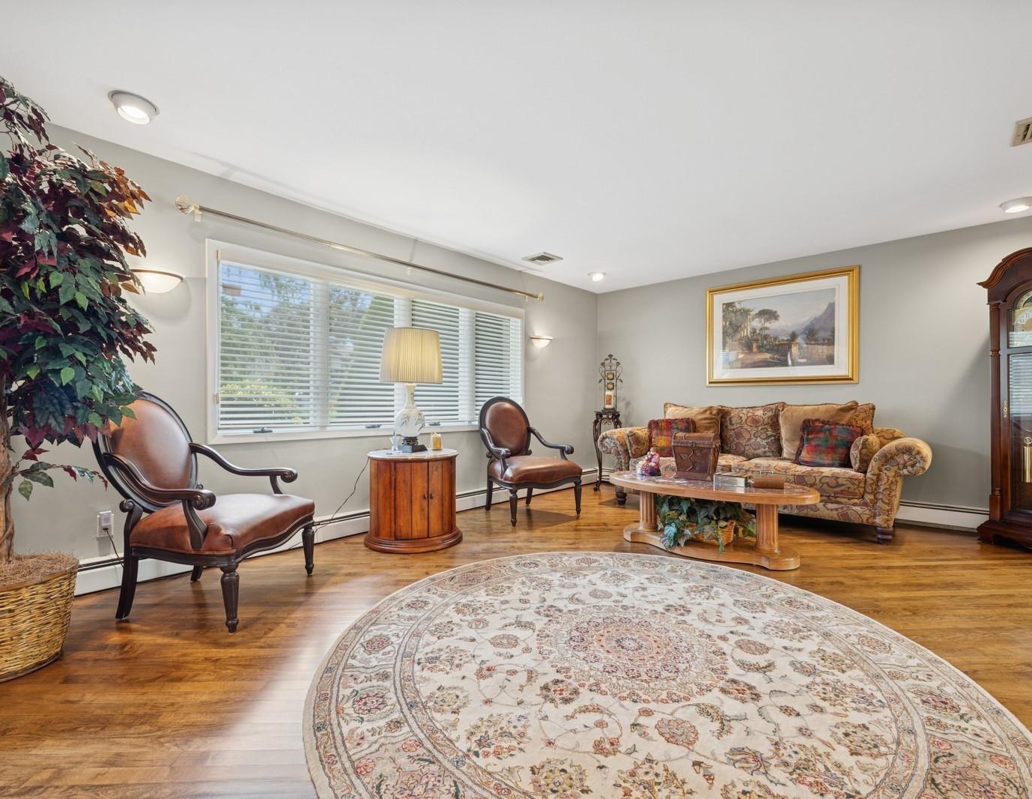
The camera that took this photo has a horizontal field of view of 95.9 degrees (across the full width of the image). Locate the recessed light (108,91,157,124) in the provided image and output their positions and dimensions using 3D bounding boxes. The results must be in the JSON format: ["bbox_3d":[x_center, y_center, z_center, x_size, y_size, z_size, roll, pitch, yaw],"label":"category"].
[{"bbox_3d":[-1.798,-1.363,2.195,0.185,0.057,0.185,0,0,43],"label":"recessed light"}]

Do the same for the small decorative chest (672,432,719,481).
[{"bbox_3d":[1.365,0.418,3.519,0.280,0.339,0.260,0,0,34],"label":"small decorative chest"}]

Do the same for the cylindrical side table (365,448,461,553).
[{"bbox_3d":[-0.754,0.711,3.469,0.705,0.655,0.705,0,0,-32],"label":"cylindrical side table"}]

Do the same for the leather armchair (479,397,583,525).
[{"bbox_3d":[0.084,0.505,4.263,0.739,1.050,0.788,0,0,-34],"label":"leather armchair"}]

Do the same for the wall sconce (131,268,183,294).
[{"bbox_3d":[-2.061,-0.660,2.649,0.140,0.115,0.320,0,0,43],"label":"wall sconce"}]

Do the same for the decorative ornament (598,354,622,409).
[{"bbox_3d":[1.090,-0.181,5.501,0.280,0.650,0.150,0,0,6],"label":"decorative ornament"}]

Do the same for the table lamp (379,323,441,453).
[{"bbox_3d":[-0.774,-0.057,3.458,0.458,0.894,0.458,0,0,0],"label":"table lamp"}]

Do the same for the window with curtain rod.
[{"bbox_3d":[-0.923,-0.346,3.985,0.100,1.285,2.960,0,0,43],"label":"window with curtain rod"}]

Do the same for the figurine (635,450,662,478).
[{"bbox_3d":[1.025,0.483,3.598,0.190,0.205,0.140,0,0,20],"label":"figurine"}]

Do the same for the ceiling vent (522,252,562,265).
[{"bbox_3d":[0.270,-1.385,4.631,0.310,0.025,0.310,0,0,43],"label":"ceiling vent"}]

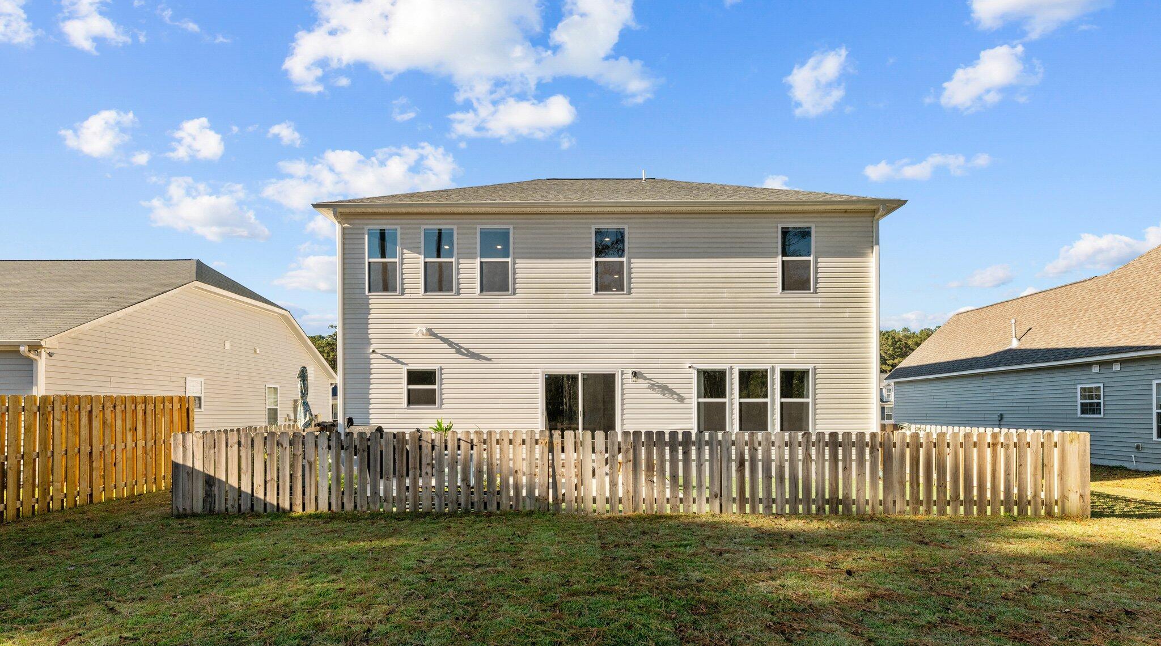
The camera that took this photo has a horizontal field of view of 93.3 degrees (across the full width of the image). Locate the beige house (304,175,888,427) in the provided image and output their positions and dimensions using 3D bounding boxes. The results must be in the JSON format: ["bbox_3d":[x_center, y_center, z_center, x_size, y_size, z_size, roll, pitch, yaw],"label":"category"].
[{"bbox_3d":[0.700,-0.220,17.250,13.050,8.400,10.000,0,-5,1],"label":"beige house"}]

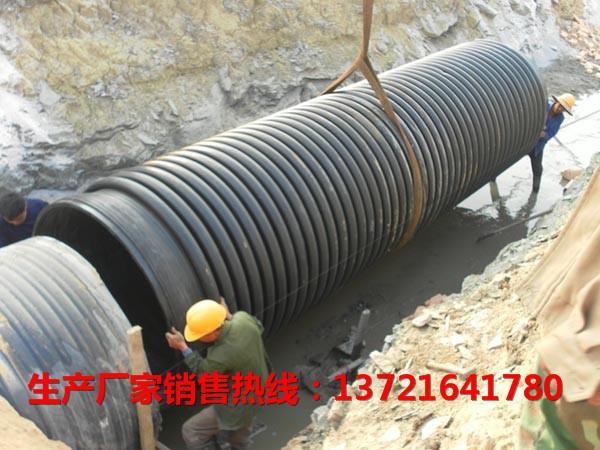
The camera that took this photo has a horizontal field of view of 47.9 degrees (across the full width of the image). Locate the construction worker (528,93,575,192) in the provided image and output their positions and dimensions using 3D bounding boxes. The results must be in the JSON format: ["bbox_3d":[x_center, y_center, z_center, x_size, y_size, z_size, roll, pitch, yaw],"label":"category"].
[{"bbox_3d":[3.323,-1.083,9.150,0.650,1.480,0.600,16,31,26],"label":"construction worker"}]

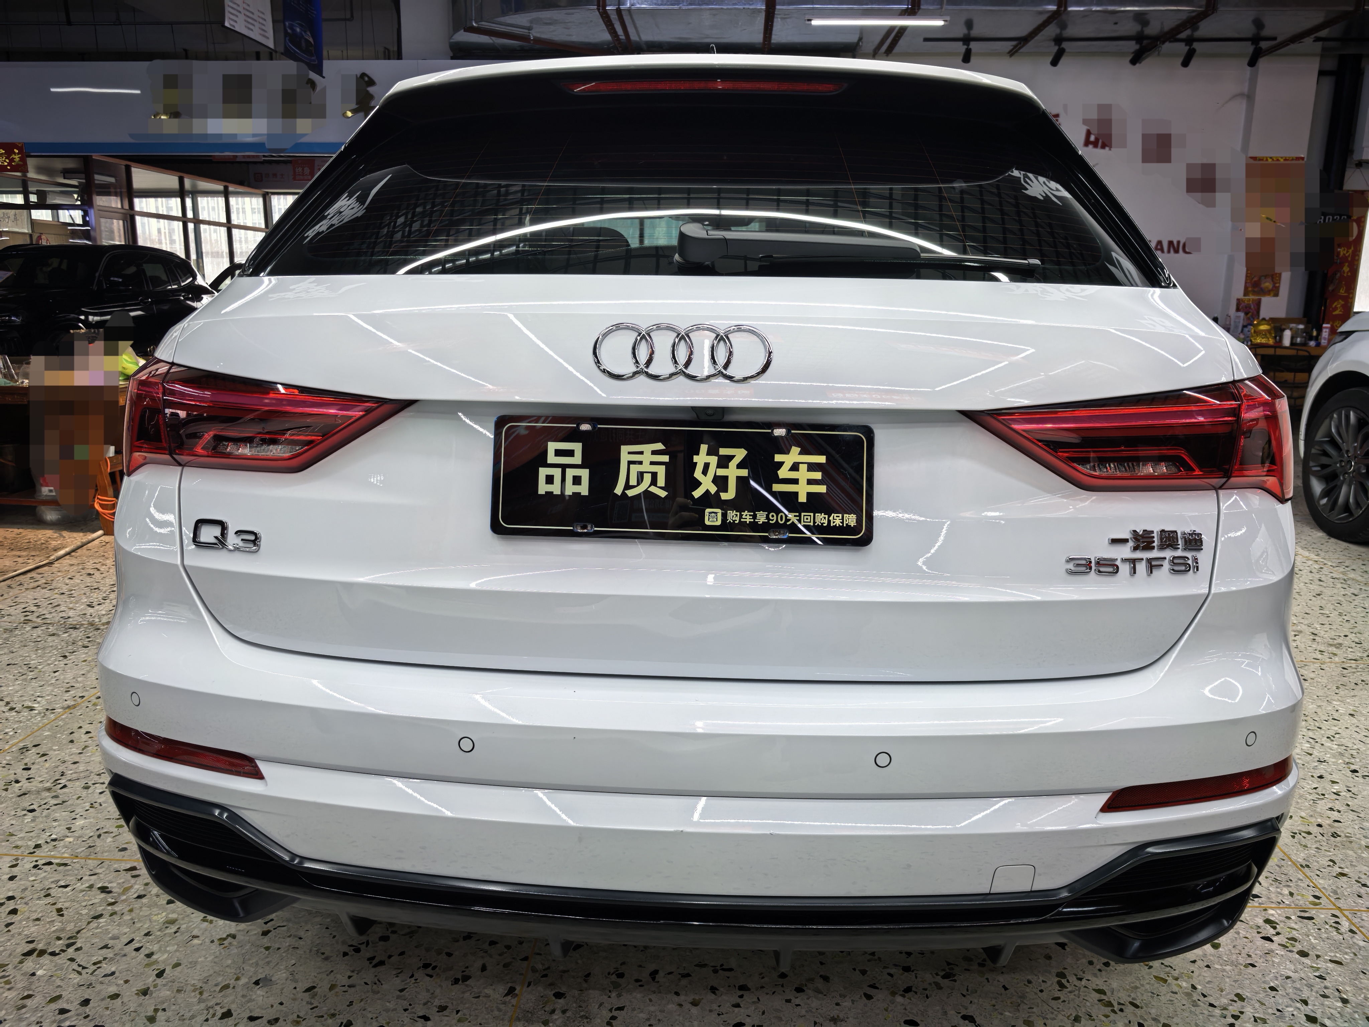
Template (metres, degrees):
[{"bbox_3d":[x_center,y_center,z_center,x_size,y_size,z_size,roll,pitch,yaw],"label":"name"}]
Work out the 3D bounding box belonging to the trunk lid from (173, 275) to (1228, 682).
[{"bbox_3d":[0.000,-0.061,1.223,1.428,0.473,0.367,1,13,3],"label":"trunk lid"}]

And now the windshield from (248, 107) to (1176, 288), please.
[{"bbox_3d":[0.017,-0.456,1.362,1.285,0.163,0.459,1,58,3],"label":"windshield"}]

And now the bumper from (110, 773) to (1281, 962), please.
[{"bbox_3d":[-0.010,0.468,1.276,1.571,0.209,0.275,1,13,3],"label":"bumper"}]

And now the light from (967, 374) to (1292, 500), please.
[{"bbox_3d":[0.593,-0.098,1.259,0.495,0.177,0.296,1,13,3],"label":"light"}]

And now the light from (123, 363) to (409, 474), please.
[{"bbox_3d":[-0.583,-0.128,1.319,0.495,0.177,0.296,1,13,3],"label":"light"}]

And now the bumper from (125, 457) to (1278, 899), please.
[{"bbox_3d":[-0.002,0.192,1.307,1.795,0.449,0.479,1,13,3],"label":"bumper"}]

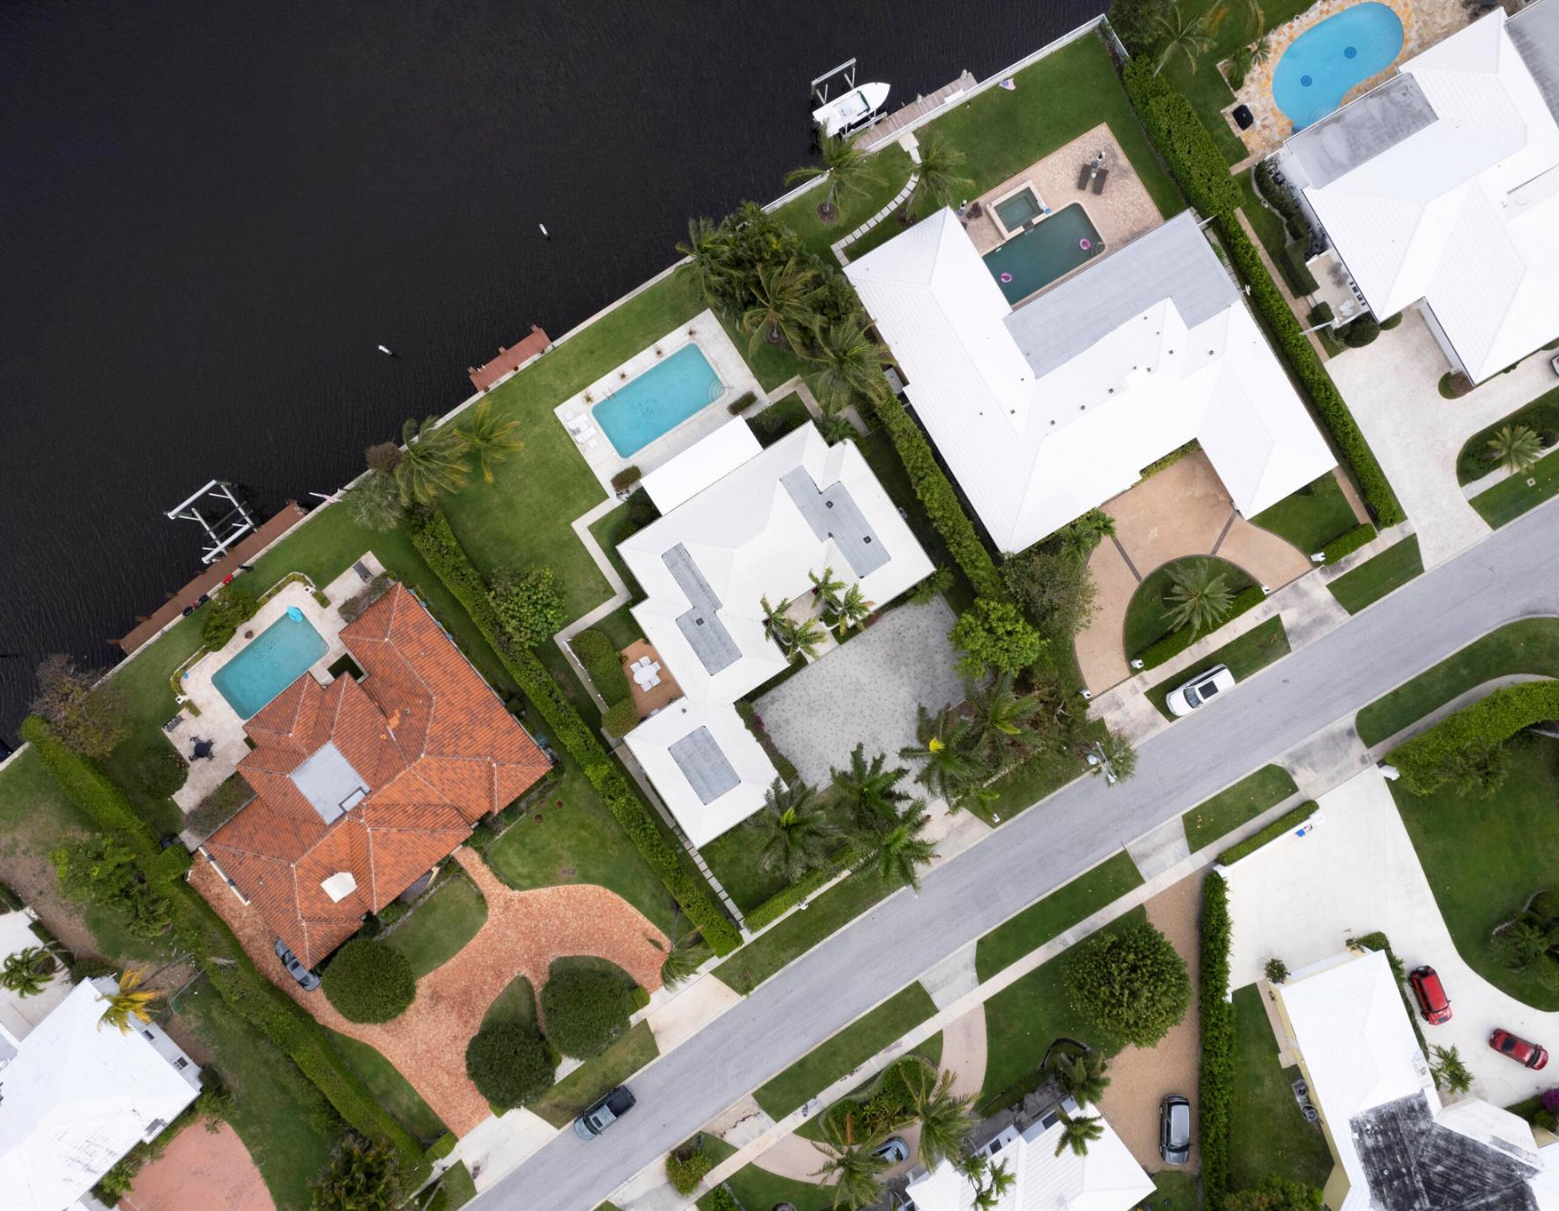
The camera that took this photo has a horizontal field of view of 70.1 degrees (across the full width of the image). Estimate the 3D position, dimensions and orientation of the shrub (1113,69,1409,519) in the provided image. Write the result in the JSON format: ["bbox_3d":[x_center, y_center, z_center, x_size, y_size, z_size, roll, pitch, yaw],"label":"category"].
[{"bbox_3d":[37.909,-24.315,86.720,2.300,3.000,39.800,-30,90,0],"label":"shrub"}]

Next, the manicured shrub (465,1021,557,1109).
[{"bbox_3d":[-20.818,35.620,86.104,6.700,4.800,6.700,0,90,0],"label":"manicured shrub"}]

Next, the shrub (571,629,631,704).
[{"bbox_3d":[-13.238,4.575,83.040,2.430,2.000,5.690,-30,91,0],"label":"shrub"}]

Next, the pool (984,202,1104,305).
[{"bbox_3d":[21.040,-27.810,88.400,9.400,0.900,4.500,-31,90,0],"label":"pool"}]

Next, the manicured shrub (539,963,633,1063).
[{"bbox_3d":[-14.113,29.928,82.605,6.820,3.800,7.130,0,91,0],"label":"manicured shrub"}]

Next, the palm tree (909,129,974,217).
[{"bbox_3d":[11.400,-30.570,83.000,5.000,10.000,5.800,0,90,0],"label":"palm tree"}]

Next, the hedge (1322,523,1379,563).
[{"bbox_3d":[44.300,-4.750,86.950,4.250,1.150,1.400,-31,90,0],"label":"hedge"}]

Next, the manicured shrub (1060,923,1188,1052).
[{"bbox_3d":[26.647,29.038,85.368,9.300,6.400,9.300,0,90,0],"label":"manicured shrub"}]

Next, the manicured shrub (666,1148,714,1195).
[{"bbox_3d":[-7.019,44.384,87.097,3.400,3.000,3.400,0,90,0],"label":"manicured shrub"}]

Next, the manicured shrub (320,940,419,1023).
[{"bbox_3d":[-31.752,29.154,86.033,6.600,4.800,6.600,0,90,0],"label":"manicured shrub"}]

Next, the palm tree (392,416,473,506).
[{"bbox_3d":[-25.700,-10.800,84.200,5.800,6.700,6.500,0,90,0],"label":"palm tree"}]

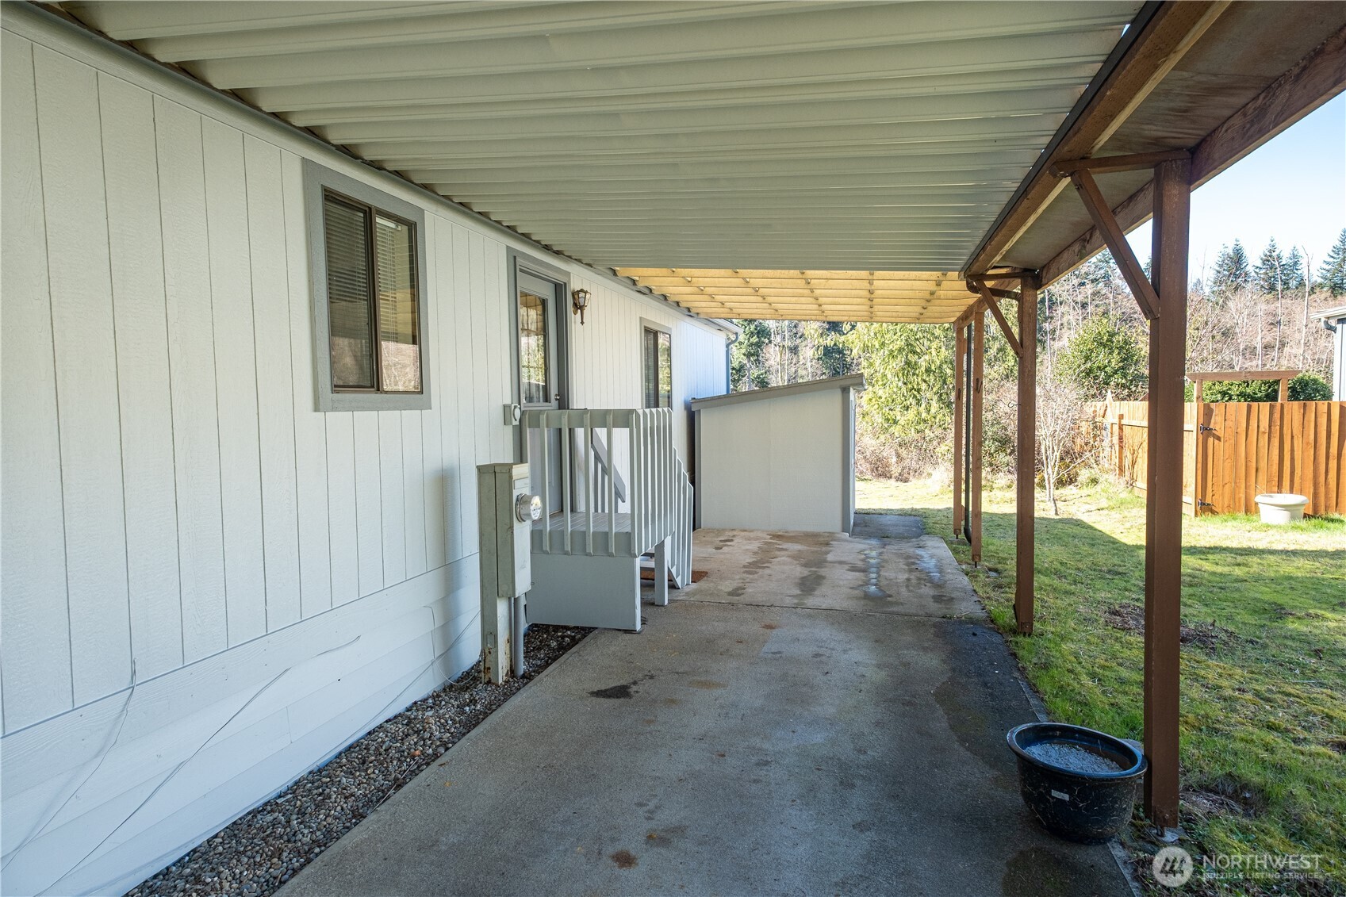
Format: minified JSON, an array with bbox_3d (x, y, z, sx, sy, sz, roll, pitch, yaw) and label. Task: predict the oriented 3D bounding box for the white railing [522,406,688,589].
[{"bbox_3d":[-0.481,0.505,6.411,0.950,1.720,1.760,0,3,15],"label":"white railing"}]

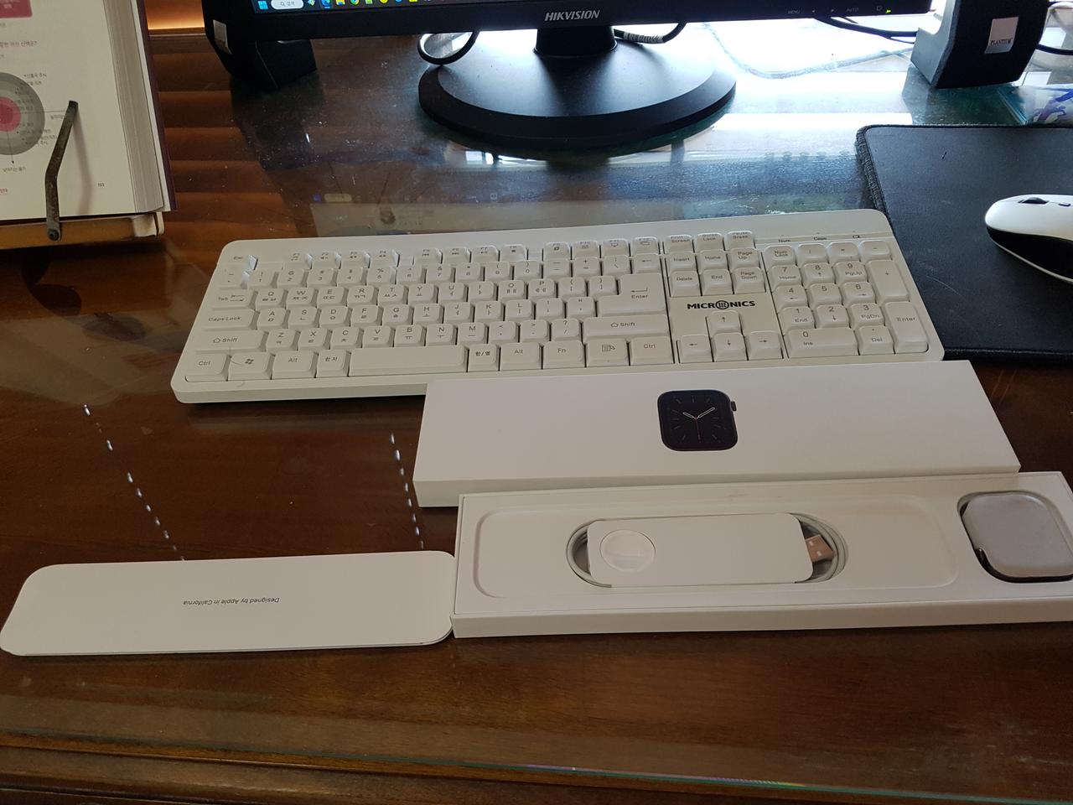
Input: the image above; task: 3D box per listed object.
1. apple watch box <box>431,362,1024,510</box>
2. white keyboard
[{"bbox_3d":[0.087,0.017,0.427,0.295,0.022,0.071,-2,47,3],"label":"apple watch box"},{"bbox_3d":[0.009,-0.062,0.504,0.446,0.026,0.133,-2,47,2],"label":"white keyboard"}]

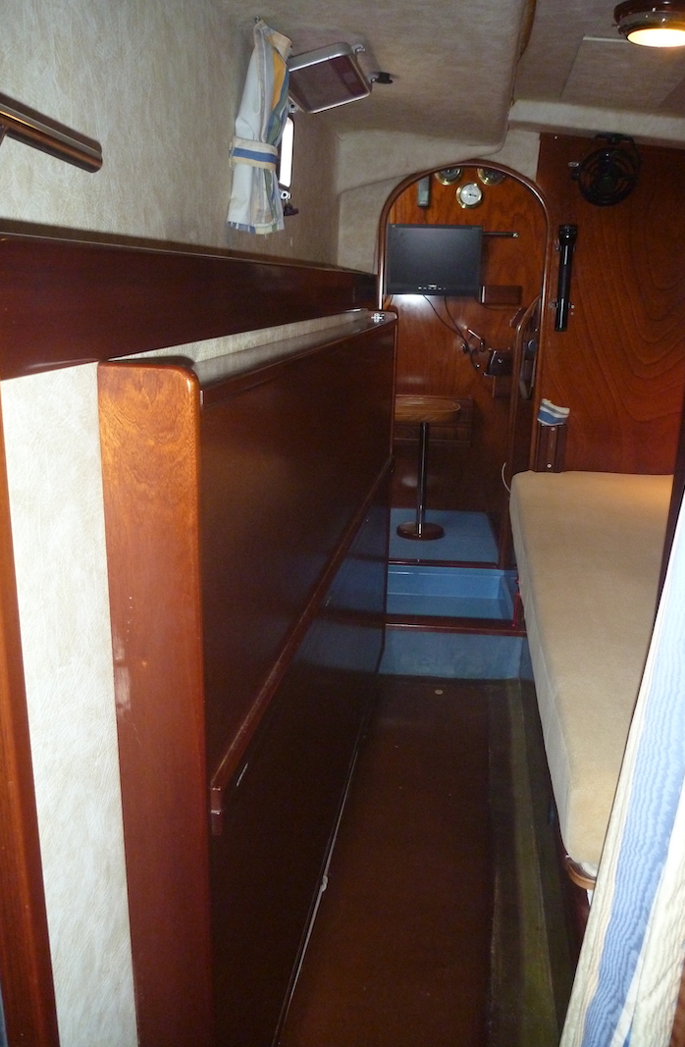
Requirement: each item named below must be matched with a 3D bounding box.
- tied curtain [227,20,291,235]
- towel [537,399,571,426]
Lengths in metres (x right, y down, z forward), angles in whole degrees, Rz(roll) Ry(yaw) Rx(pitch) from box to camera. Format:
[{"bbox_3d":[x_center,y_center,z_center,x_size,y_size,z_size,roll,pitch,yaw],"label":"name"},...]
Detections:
[{"bbox_3d":[-0.152,-0.724,1.561,0.075,0.355,0.180,5,16,16],"label":"tied curtain"},{"bbox_3d":[0.676,-0.354,2.708,0.100,0.085,0.050,3,16,8],"label":"towel"}]

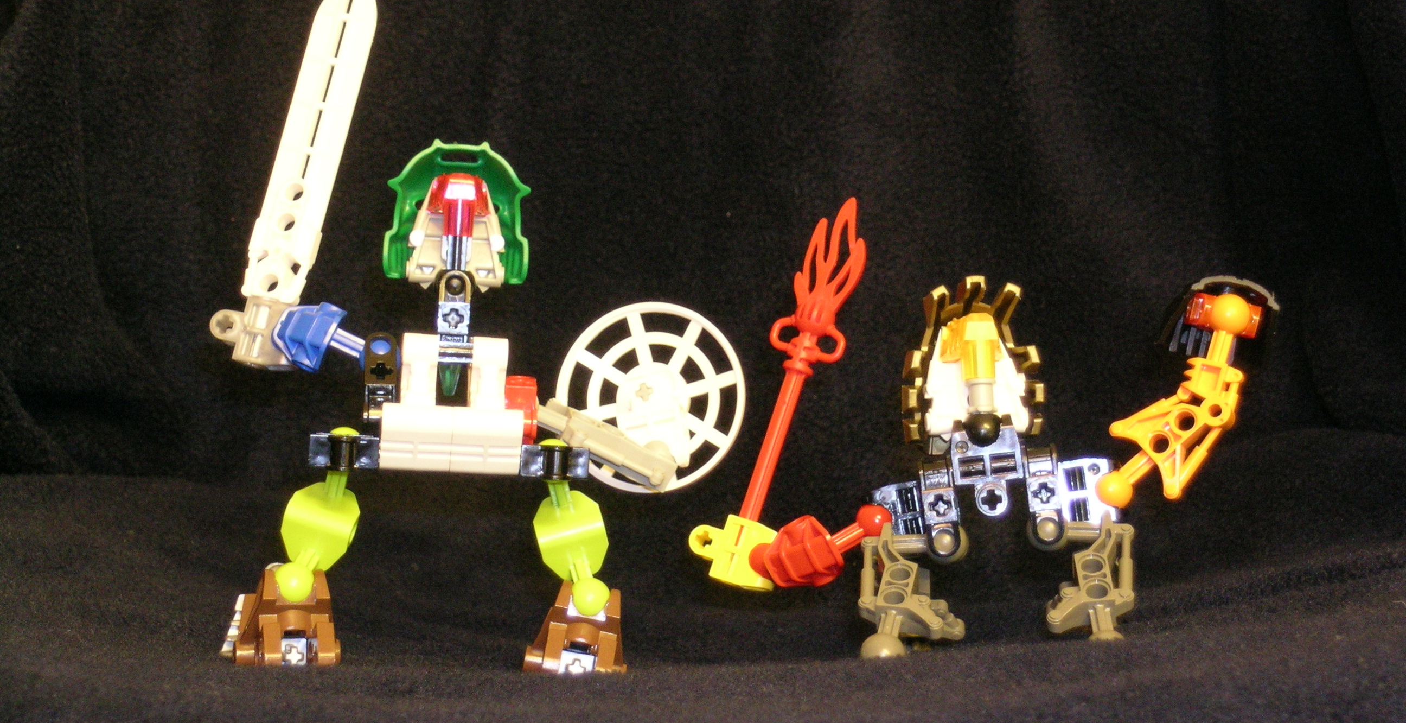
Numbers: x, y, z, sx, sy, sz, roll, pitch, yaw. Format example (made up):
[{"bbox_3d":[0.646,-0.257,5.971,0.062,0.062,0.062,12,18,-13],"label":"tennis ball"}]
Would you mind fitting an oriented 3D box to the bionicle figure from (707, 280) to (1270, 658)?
[{"bbox_3d":[0.068,0.023,0.785,0.140,0.096,0.060,0,8,0],"label":"bionicle figure"}]

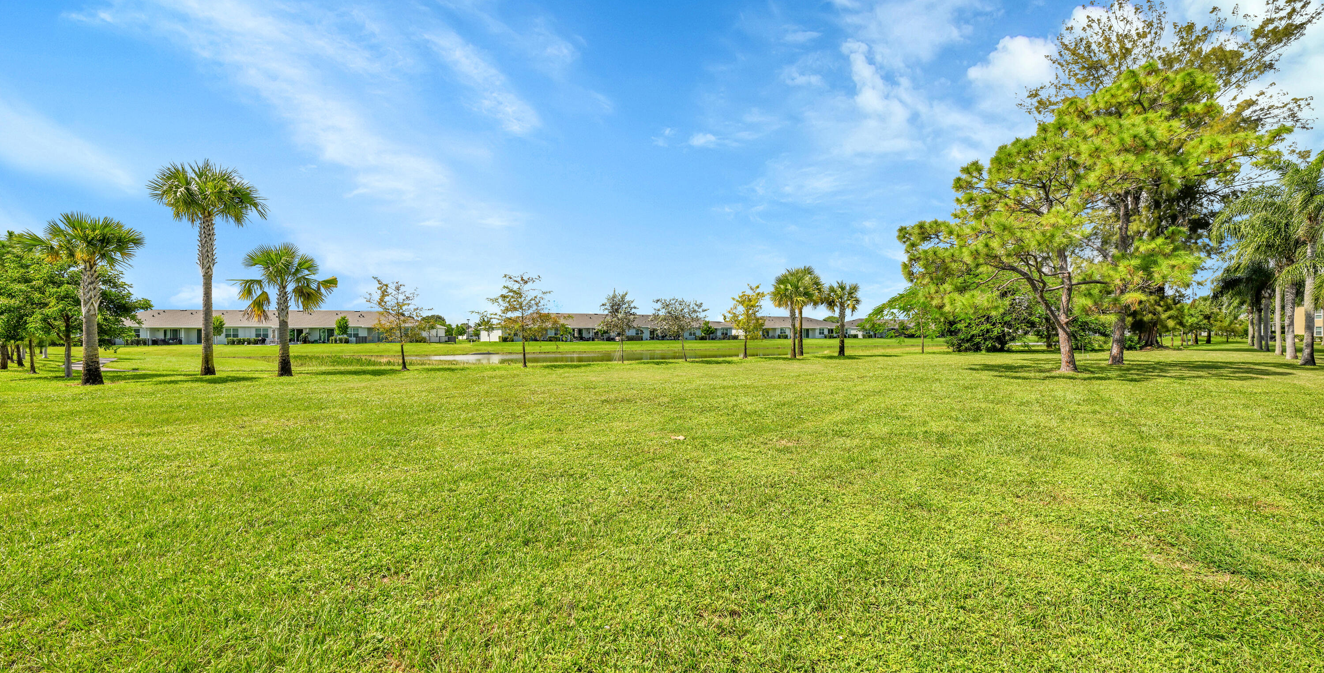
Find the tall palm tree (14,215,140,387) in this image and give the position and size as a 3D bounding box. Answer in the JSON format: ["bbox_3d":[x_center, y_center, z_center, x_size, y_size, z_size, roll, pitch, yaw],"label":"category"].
[{"bbox_3d":[-19.610,-1.256,17.463,3.100,5.790,3.100,1,1,42],"label":"tall palm tree"}]

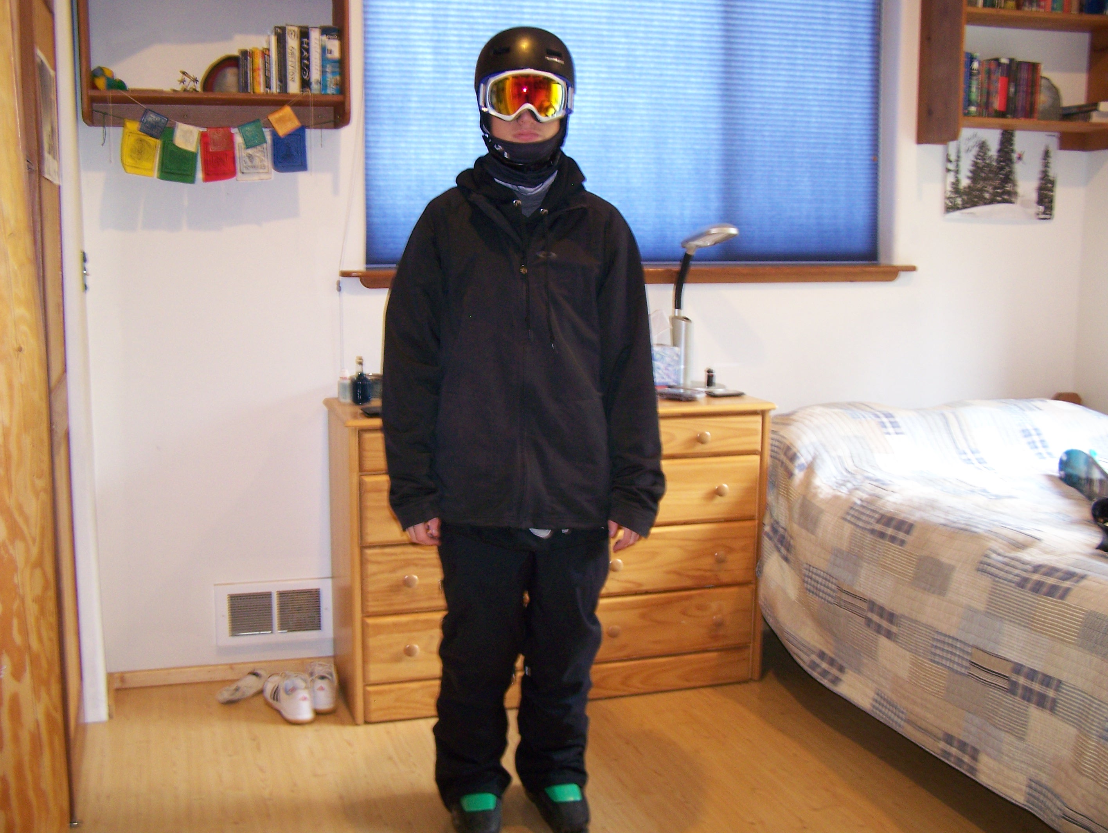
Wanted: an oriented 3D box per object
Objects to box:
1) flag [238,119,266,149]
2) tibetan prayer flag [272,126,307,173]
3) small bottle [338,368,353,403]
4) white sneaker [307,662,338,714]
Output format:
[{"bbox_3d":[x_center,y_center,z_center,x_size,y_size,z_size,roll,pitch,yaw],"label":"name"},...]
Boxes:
[{"bbox_3d":[-0.827,-0.772,3.330,0.060,0.066,0.008,-20,13,-12],"label":"flag"},{"bbox_3d":[-0.747,-0.755,3.444,0.096,0.126,0.012,-3,9,-15],"label":"tibetan prayer flag"},{"bbox_3d":[-0.629,-0.091,3.660,0.043,0.107,0.043,-2,9,-14],"label":"small bottle"},{"bbox_3d":[-0.692,0.782,3.615,0.098,0.105,0.265,-2,9,-11],"label":"white sneaker"}]

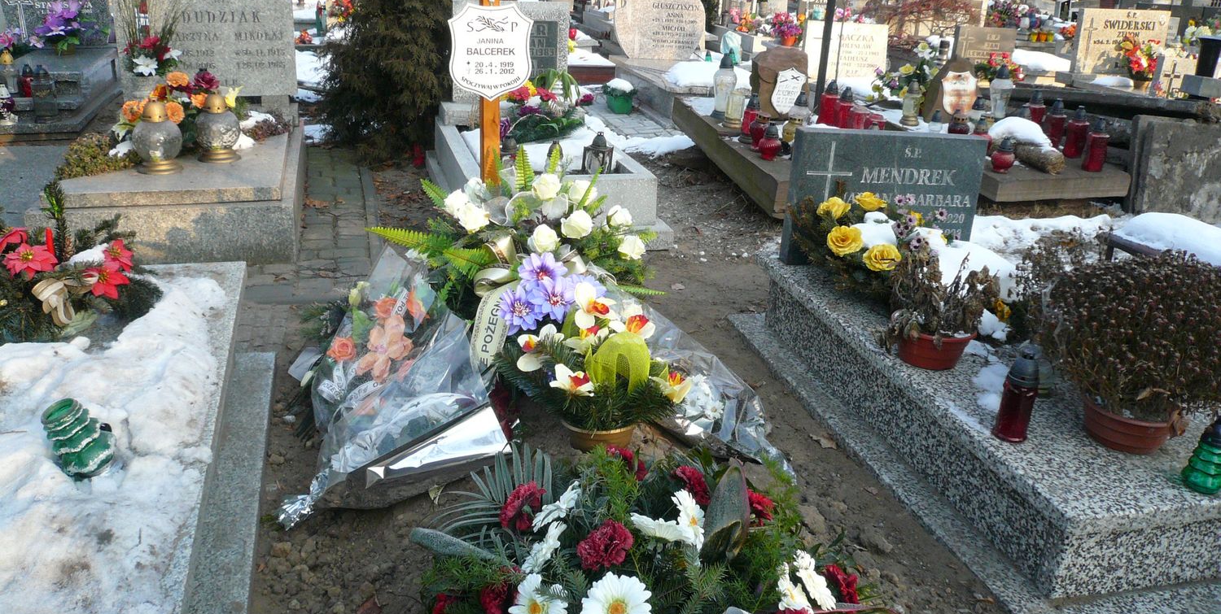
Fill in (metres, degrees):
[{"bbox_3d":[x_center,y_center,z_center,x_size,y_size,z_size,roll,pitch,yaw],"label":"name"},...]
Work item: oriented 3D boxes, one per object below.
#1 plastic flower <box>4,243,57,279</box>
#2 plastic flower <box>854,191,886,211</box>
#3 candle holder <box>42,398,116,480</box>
[{"bbox_3d":[-1.461,-0.117,2.486,0.135,0.055,0.135,-10,52,-30],"label":"plastic flower"},{"bbox_3d":[0.953,-0.388,3.622,0.118,0.055,0.118,9,25,14],"label":"plastic flower"},{"bbox_3d":[-1.010,0.250,1.878,0.108,0.135,0.108,-29,29,-19],"label":"candle holder"}]

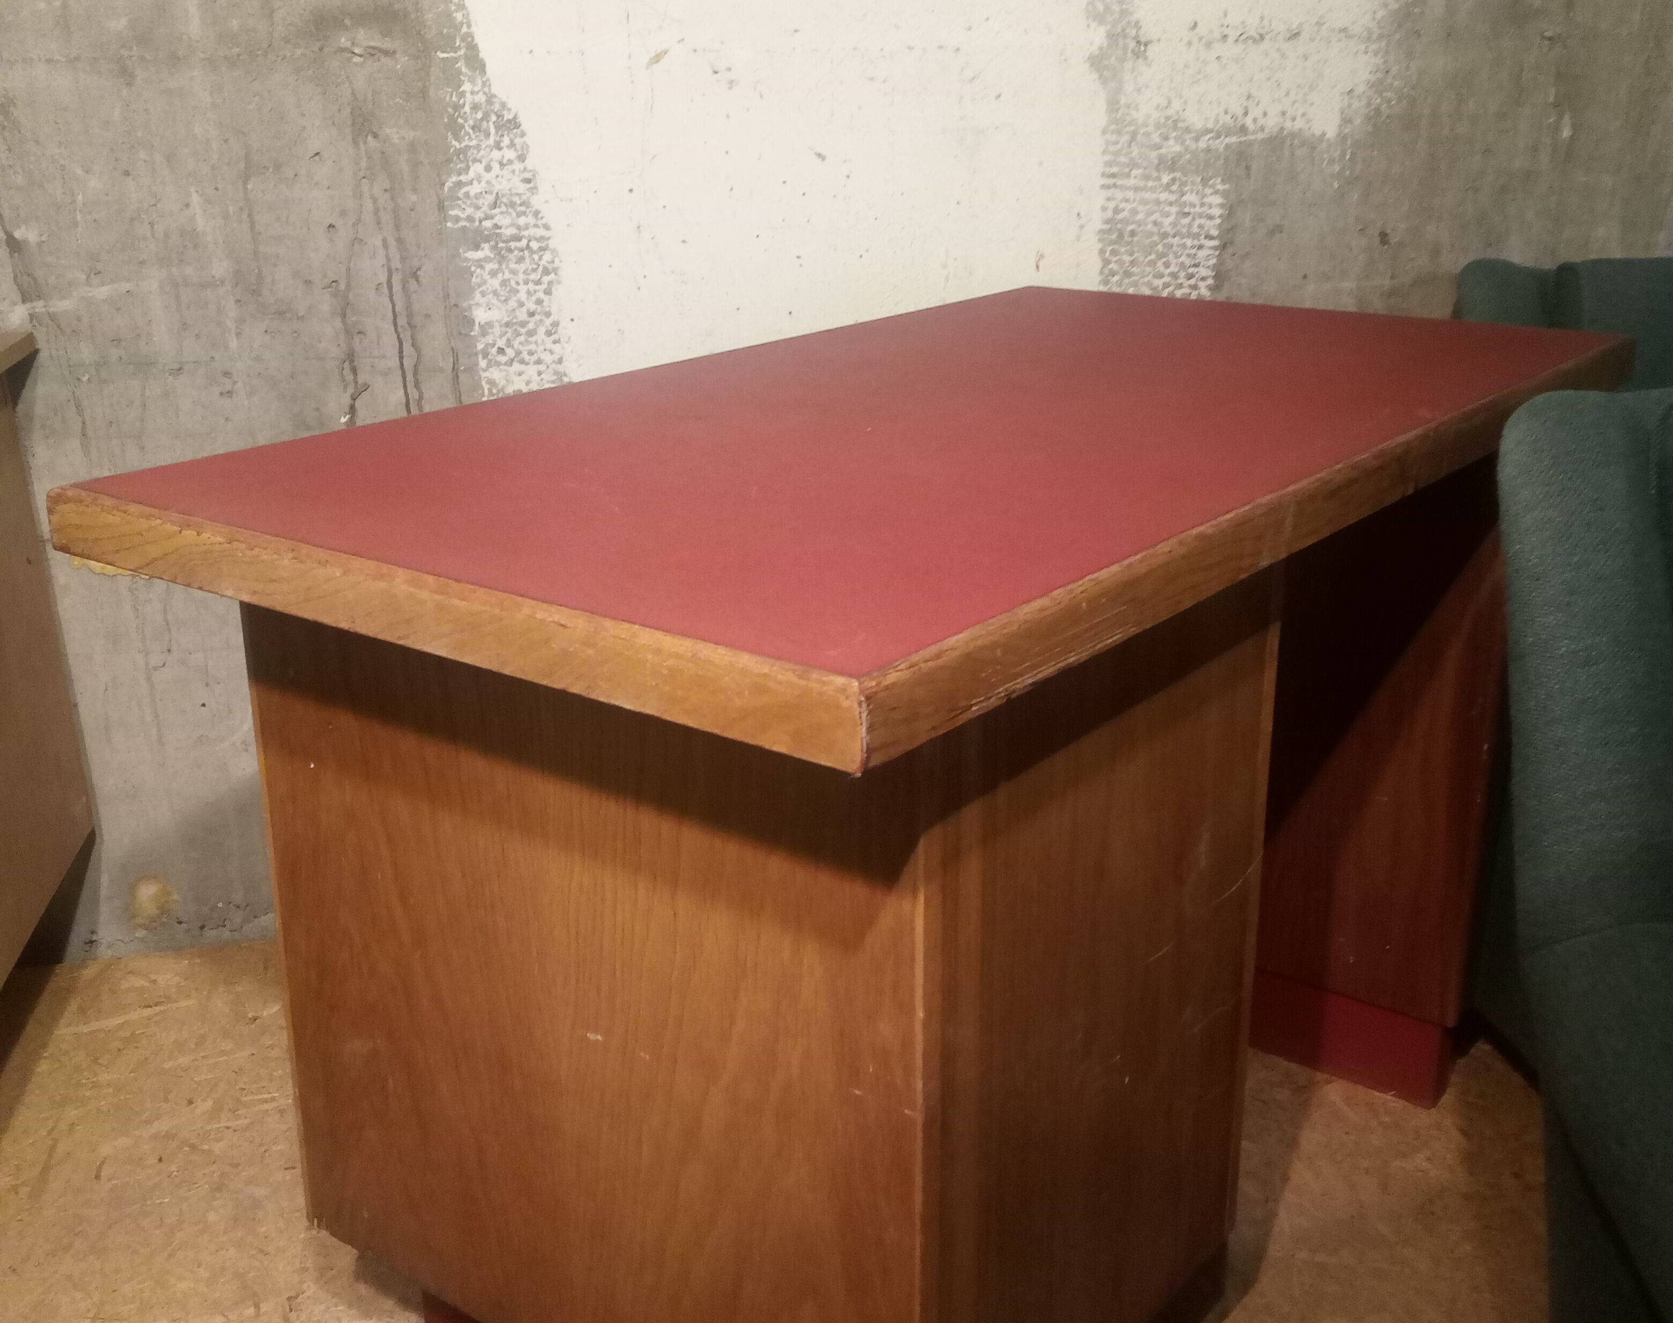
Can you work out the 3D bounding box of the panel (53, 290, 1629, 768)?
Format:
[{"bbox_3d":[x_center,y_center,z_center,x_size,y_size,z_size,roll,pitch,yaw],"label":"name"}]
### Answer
[{"bbox_3d":[0.136,-0.221,1.600,0.771,0.048,1.380,13,24,36],"label":"panel"}]

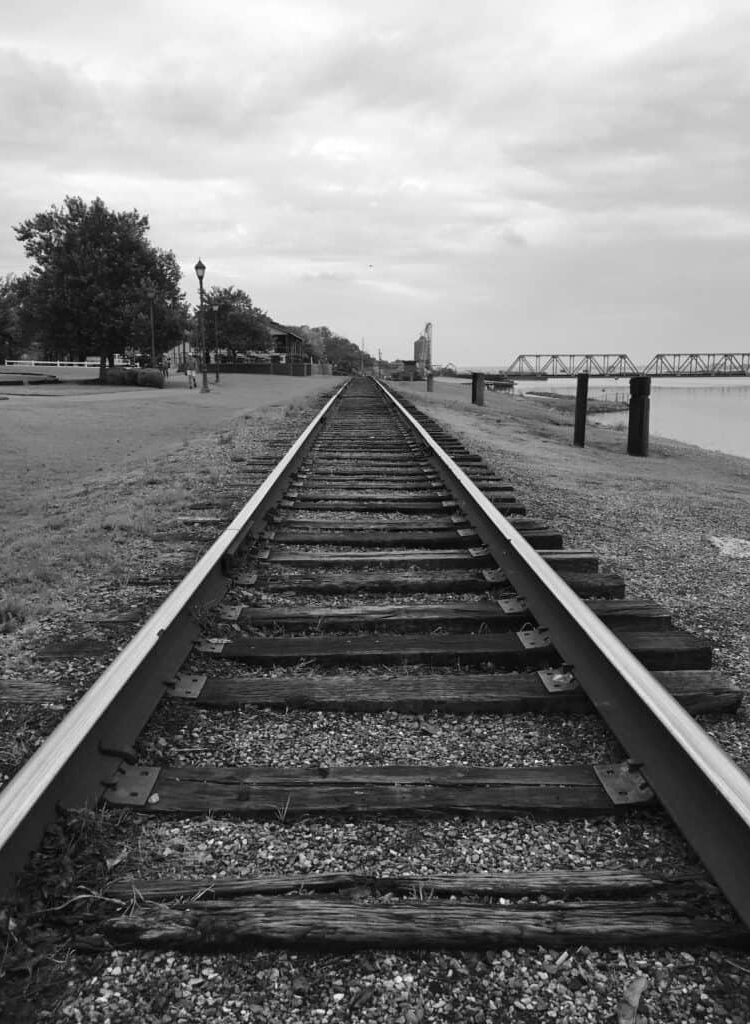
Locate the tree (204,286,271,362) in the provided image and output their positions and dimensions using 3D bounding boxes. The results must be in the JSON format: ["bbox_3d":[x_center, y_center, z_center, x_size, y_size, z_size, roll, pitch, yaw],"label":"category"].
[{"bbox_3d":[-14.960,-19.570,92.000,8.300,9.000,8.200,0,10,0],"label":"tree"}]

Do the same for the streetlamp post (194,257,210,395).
[{"bbox_3d":[-6.950,-7.480,34.560,0.450,5.300,0.450,0,10,0],"label":"streetlamp post"}]

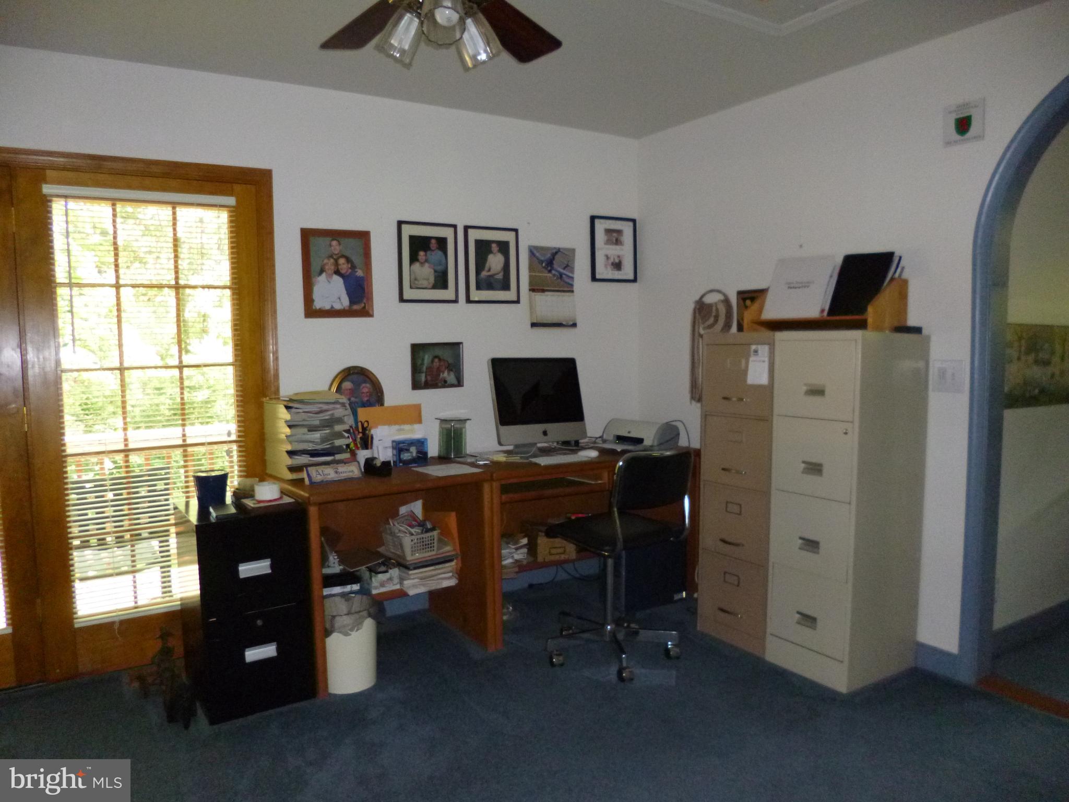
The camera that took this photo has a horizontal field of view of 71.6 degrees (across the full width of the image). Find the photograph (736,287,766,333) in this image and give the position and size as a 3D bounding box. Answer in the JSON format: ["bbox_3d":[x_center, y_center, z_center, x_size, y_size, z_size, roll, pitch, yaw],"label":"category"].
[{"bbox_3d":[1.050,-0.407,3.498,0.022,0.235,0.245,-4,6,-32],"label":"photograph"}]

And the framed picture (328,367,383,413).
[{"bbox_3d":[-0.811,0.004,3.386,0.255,0.315,0.027,-4,6,-32],"label":"framed picture"}]

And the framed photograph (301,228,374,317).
[{"bbox_3d":[-0.856,-0.556,3.248,0.312,0.388,0.022,-4,6,-32],"label":"framed photograph"}]

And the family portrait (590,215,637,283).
[{"bbox_3d":[0.445,-0.837,4.110,0.318,0.356,0.022,-4,6,-32],"label":"family portrait"}]

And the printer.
[{"bbox_3d":[0.538,0.151,3.791,0.205,0.132,0.400,-4,6,-32],"label":"printer"}]

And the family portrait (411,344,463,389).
[{"bbox_3d":[-0.467,-0.170,3.592,0.274,0.220,0.022,-4,6,-32],"label":"family portrait"}]

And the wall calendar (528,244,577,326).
[{"bbox_3d":[0.102,-0.599,3.920,0.290,0.424,0.012,-4,6,-32],"label":"wall calendar"}]

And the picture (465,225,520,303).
[{"bbox_3d":[-0.199,-0.667,3.656,0.311,0.375,0.022,-4,6,-32],"label":"picture"}]

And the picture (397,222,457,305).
[{"bbox_3d":[-0.489,-0.647,3.474,0.306,0.375,0.022,-4,6,-32],"label":"picture"}]

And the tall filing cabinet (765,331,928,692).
[{"bbox_3d":[1.208,0.390,2.890,0.430,1.321,0.381,-4,6,-32],"label":"tall filing cabinet"}]

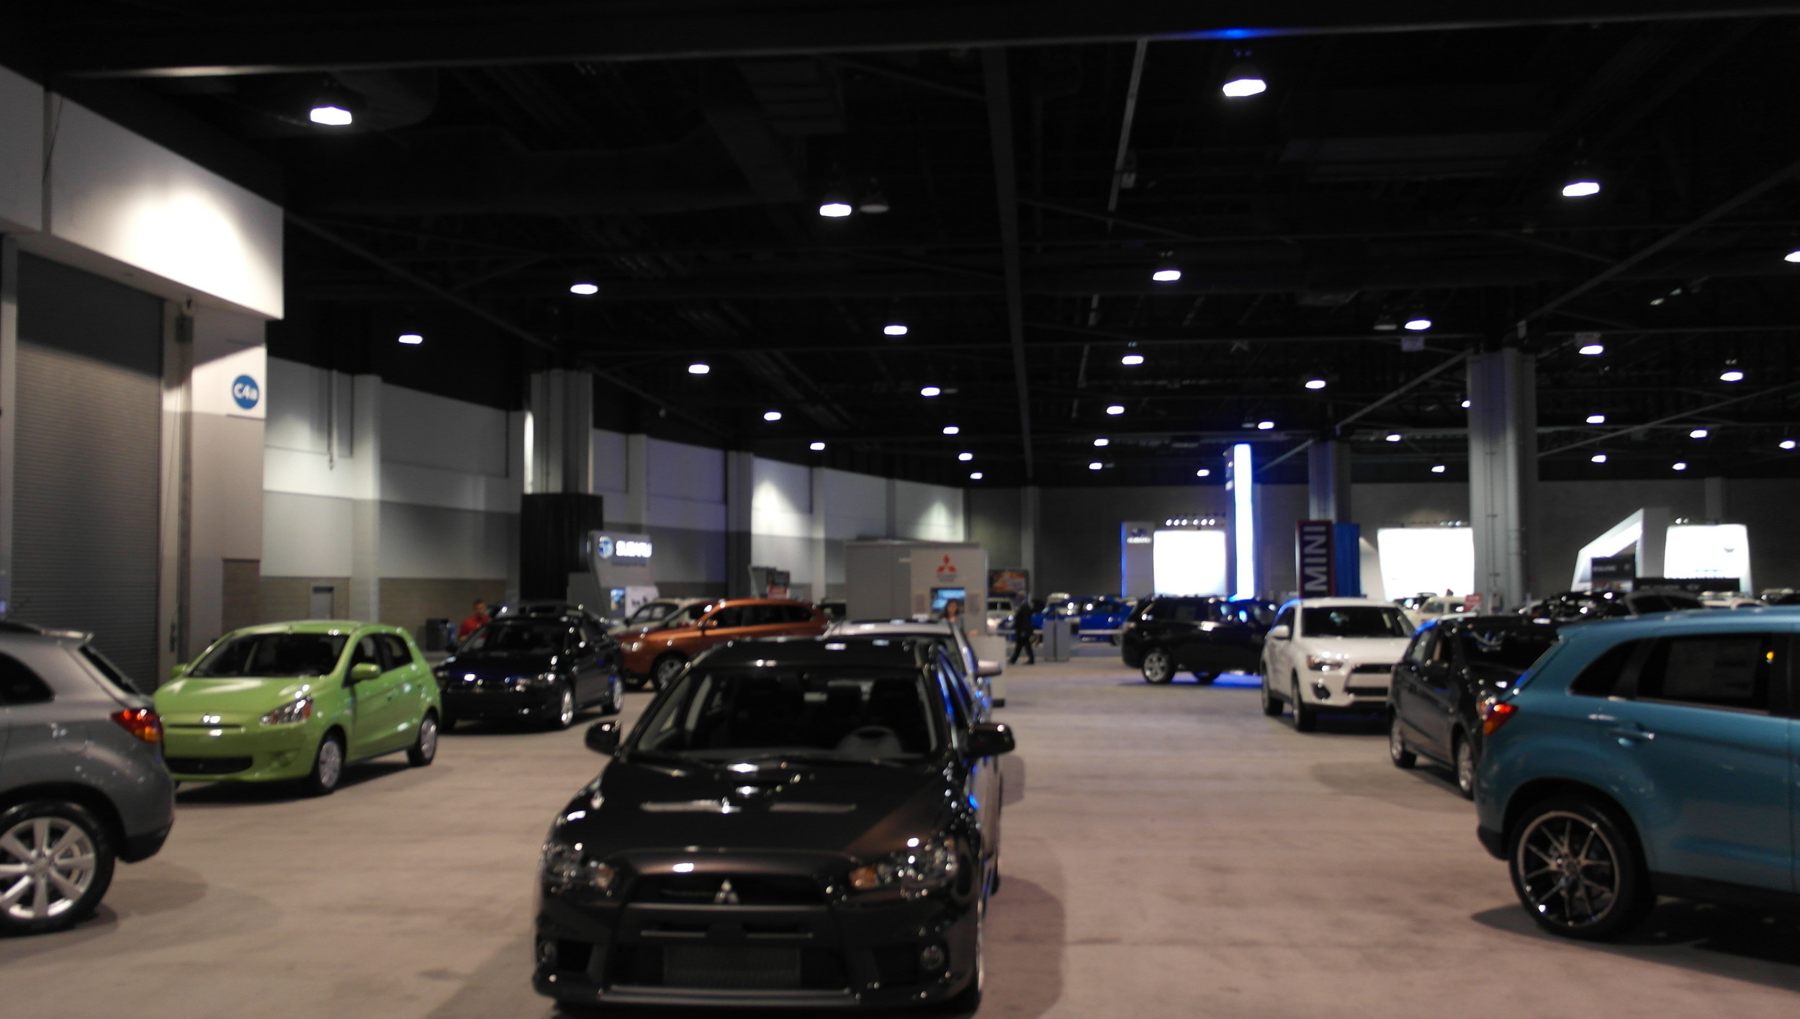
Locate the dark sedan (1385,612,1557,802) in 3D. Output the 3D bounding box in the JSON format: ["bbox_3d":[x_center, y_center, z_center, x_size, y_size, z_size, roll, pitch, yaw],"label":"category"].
[{"bbox_3d":[5.485,1.669,13.211,1.670,1.500,3.780,-1,-3,5],"label":"dark sedan"}]

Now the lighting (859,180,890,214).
[{"bbox_3d":[-0.487,-5.954,28.408,0.540,0.550,0.540,0,-3,0],"label":"lighting"}]

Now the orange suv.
[{"bbox_3d":[-3.600,2.549,28.903,4.650,1.680,1.800,2,-4,-35],"label":"orange suv"}]

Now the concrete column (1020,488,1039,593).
[{"bbox_3d":[8.601,3.010,98.037,1.300,8.811,1.150,-1,-3,5],"label":"concrete column"}]

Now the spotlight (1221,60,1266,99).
[{"bbox_3d":[4.765,-5.995,20.804,0.560,0.480,0.560,-1,-3,5],"label":"spotlight"}]

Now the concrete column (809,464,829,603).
[{"bbox_3d":[-4.282,1.953,78.820,0.850,8.600,0.850,-2,-4,25],"label":"concrete column"}]

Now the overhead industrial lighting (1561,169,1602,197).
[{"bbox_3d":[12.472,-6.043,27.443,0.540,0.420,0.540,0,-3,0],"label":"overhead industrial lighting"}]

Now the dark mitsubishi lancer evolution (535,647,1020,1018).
[{"bbox_3d":[-0.456,1.398,7.499,1.830,1.480,4.520,-1,-3,5],"label":"dark mitsubishi lancer evolution"}]

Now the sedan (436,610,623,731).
[{"bbox_3d":[-5.153,2.255,21.198,1.770,1.480,4.570,-1,-3,4],"label":"sedan"}]

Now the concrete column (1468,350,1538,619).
[{"bbox_3d":[16.372,-0.048,40.733,1.450,8.078,1.450,-1,-3,5],"label":"concrete column"}]

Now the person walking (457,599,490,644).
[{"bbox_3d":[-6.483,2.207,22.914,0.520,1.720,0.360,1,-4,-30],"label":"person walking"}]

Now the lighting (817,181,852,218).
[{"bbox_3d":[-1.161,-5.601,27.208,0.550,0.520,0.550,-1,-3,5],"label":"lighting"}]

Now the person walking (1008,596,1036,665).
[{"bbox_3d":[2.995,2.900,36.859,0.620,1.790,0.500,0,-3,-15],"label":"person walking"}]

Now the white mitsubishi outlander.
[{"bbox_3d":[5.926,2.013,19.854,1.790,1.630,4.300,-1,-3,6],"label":"white mitsubishi outlander"}]

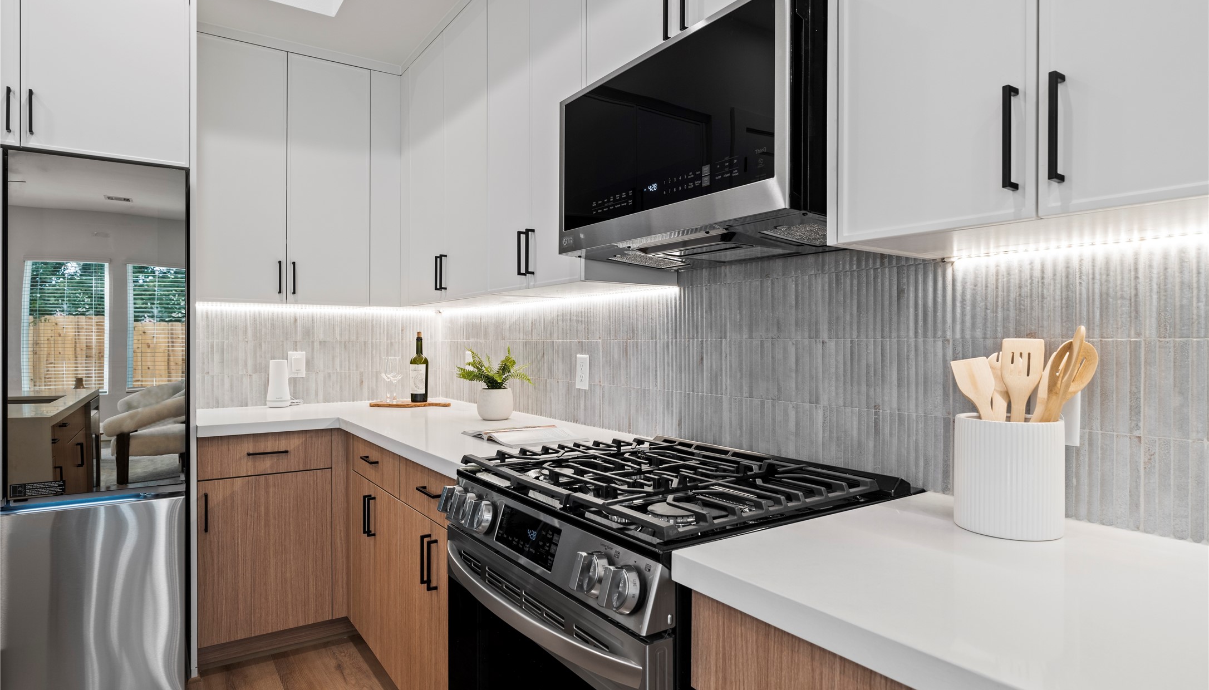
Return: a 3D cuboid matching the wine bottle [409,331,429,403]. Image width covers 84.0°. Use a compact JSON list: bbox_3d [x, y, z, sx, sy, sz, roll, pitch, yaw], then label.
[{"bbox_3d":[-0.852,0.100,3.096,0.084,0.326,0.084,0,0,0],"label":"wine bottle"}]

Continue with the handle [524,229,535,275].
[{"bbox_3d":[-0.222,-0.273,1.992,0.034,0.135,0.011,0,1,-34],"label":"handle"}]

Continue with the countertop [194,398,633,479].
[{"bbox_3d":[-0.807,0.310,2.473,1.160,0.040,1.962,0,1,-34],"label":"countertop"}]

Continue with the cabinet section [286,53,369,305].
[{"bbox_3d":[-1.256,-0.686,2.984,0.333,1.030,0.343,0,0,-34],"label":"cabinet section"}]

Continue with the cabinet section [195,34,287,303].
[{"bbox_3d":[-1.530,-0.685,2.798,0.329,1.030,0.343,0,0,-34],"label":"cabinet section"}]

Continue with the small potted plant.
[{"bbox_3d":[-0.424,0.148,2.606,0.275,0.280,0.280,0,1,0],"label":"small potted plant"}]

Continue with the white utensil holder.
[{"bbox_3d":[0.635,0.202,1.057,0.150,0.173,0.150,0,0,-34],"label":"white utensil holder"}]

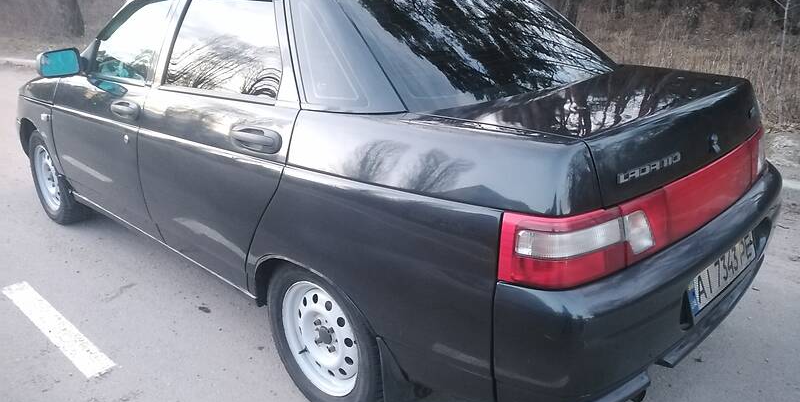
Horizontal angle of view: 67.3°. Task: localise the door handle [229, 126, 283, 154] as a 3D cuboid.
[{"bbox_3d":[-0.424,-0.180,1.750,0.215,0.080,0.050,18,25,41],"label":"door handle"}]

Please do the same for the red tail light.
[{"bbox_3d":[0.824,-0.044,1.720,0.180,0.190,1.580,18,25,41],"label":"red tail light"}]

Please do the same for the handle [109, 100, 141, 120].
[{"bbox_3d":[-1.088,-0.363,2.375,0.215,0.080,0.050,18,25,41],"label":"handle"}]

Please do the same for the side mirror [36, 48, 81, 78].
[{"bbox_3d":[-1.505,-0.614,2.648,0.120,0.125,0.180,18,25,41],"label":"side mirror"}]

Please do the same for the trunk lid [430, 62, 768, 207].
[{"bbox_3d":[0.655,-0.245,1.827,0.600,0.200,1.180,18,25,41],"label":"trunk lid"}]

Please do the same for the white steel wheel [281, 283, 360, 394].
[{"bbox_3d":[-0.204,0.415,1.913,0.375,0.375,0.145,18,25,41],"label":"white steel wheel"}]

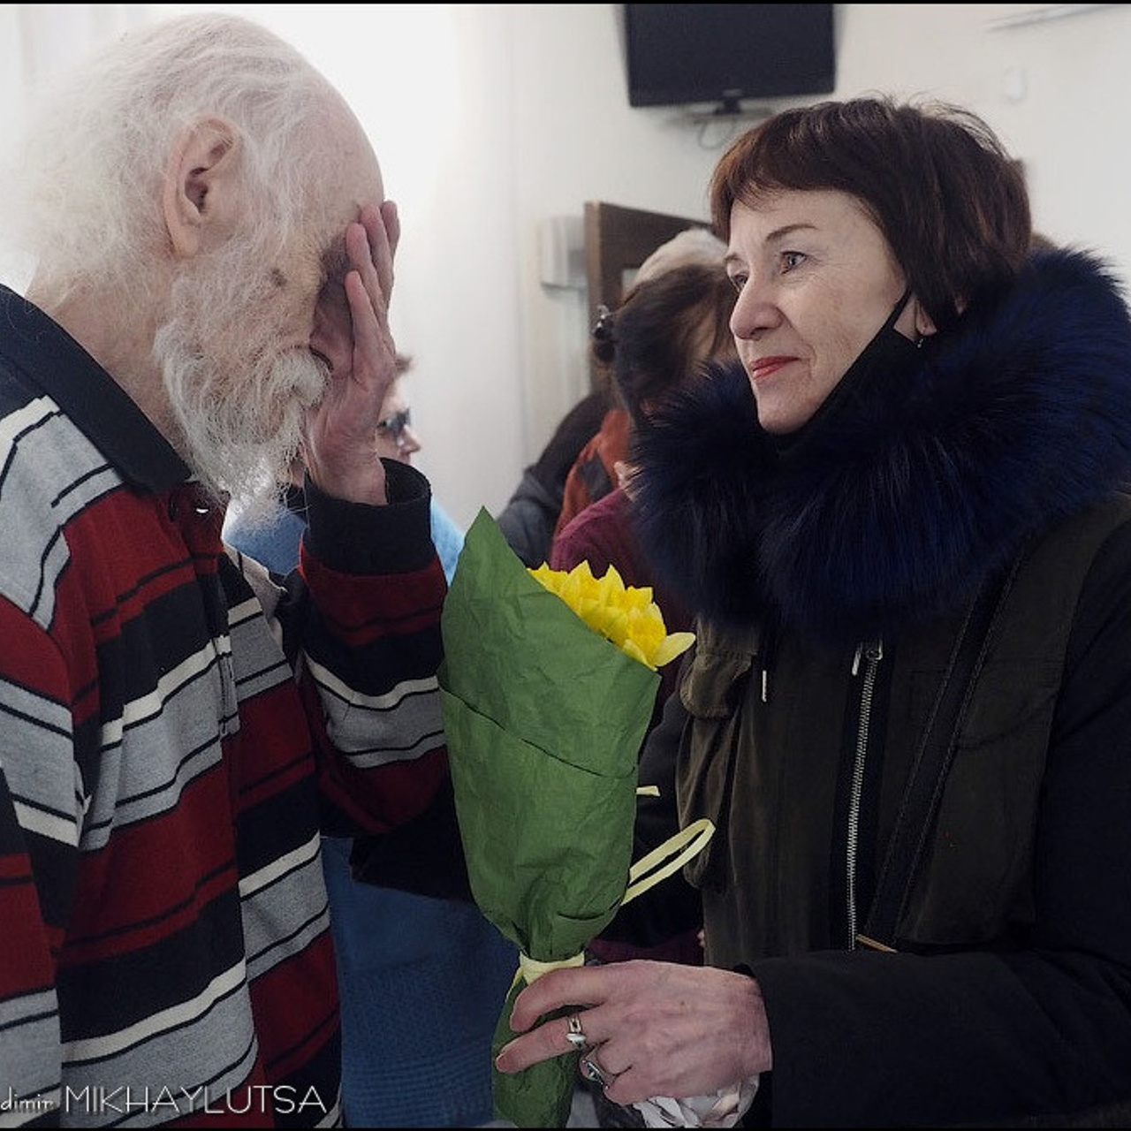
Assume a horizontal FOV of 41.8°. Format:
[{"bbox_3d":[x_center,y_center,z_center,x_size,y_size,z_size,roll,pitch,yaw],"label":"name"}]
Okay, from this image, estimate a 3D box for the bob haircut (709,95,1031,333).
[{"bbox_3d":[0.222,-0.246,1.075,0.235,0.195,0.200,-4,1,-33],"label":"bob haircut"}]

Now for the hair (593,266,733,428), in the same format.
[{"bbox_3d":[0.146,-0.252,1.720,0.230,0.205,0.180,3,2,-12],"label":"hair"}]

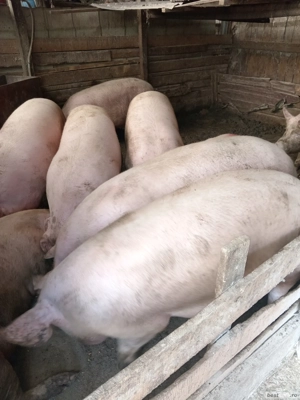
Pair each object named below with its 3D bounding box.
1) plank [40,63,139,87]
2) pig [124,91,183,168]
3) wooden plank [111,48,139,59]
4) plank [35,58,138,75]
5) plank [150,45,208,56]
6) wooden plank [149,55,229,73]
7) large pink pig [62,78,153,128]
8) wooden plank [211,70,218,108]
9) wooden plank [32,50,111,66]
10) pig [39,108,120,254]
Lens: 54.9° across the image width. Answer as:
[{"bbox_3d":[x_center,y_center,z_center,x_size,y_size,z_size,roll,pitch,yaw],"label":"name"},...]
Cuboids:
[{"bbox_3d":[-0.735,-1.676,3.852,1.537,0.136,0.030,-23,38,-31],"label":"plank"},{"bbox_3d":[0.016,-0.408,2.459,0.440,0.780,1.500,-1,31,-3],"label":"pig"},{"bbox_3d":[-0.335,-2.033,4.003,0.481,0.103,0.030,-22,37,-32],"label":"wooden plank"},{"bbox_3d":[-0.761,-1.750,3.784,1.570,0.055,0.030,-24,38,-31],"label":"plank"},{"bbox_3d":[0.463,-2.357,4.535,1.275,0.101,0.030,-22,37,-32],"label":"plank"},{"bbox_3d":[0.699,-2.269,4.803,1.871,0.139,0.030,-22,37,-32],"label":"wooden plank"},{"bbox_3d":[-0.508,-0.952,3.367,0.440,0.780,1.500,24,38,34],"label":"large pink pig"},{"bbox_3d":[1.200,-2.086,5.347,0.150,0.587,0.060,-22,37,-32],"label":"wooden plank"},{"bbox_3d":[-0.942,-1.780,3.601,1.047,0.127,0.030,-21,37,-32],"label":"wooden plank"},{"bbox_3d":[-0.431,-0.104,1.948,0.460,0.780,1.420,-2,31,-4],"label":"pig"}]

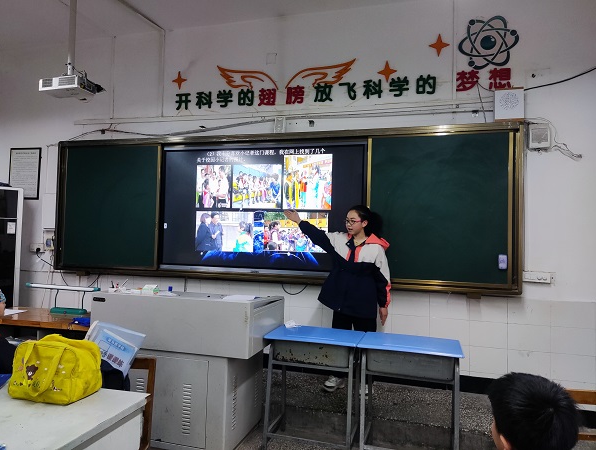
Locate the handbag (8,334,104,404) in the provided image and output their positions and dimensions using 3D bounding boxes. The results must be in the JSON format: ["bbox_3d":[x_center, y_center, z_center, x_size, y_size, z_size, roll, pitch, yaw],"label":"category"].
[{"bbox_3d":[-0.936,0.548,1.704,0.270,0.216,0.190,1,-1,15],"label":"handbag"}]

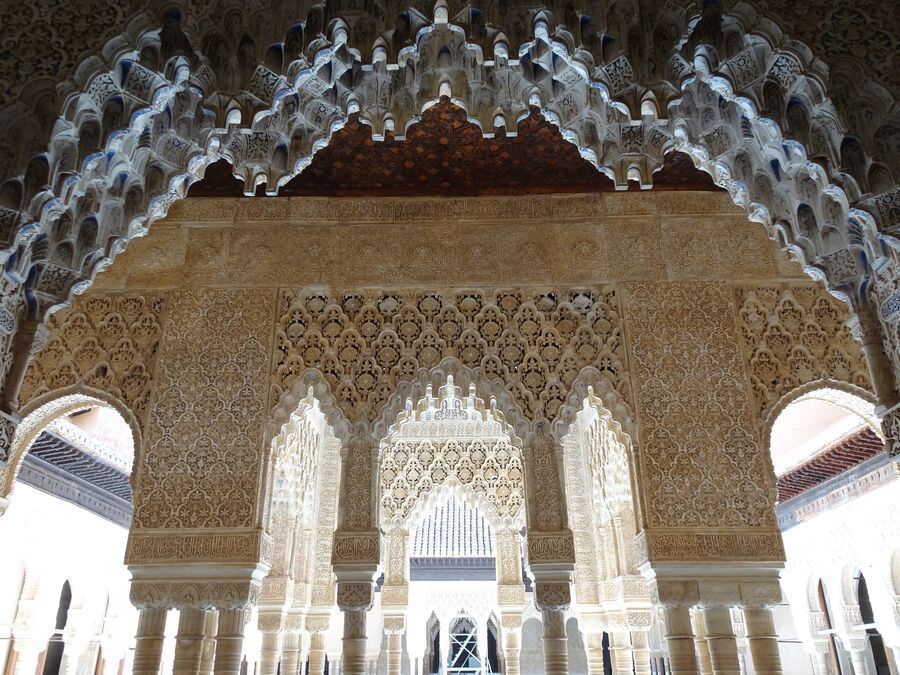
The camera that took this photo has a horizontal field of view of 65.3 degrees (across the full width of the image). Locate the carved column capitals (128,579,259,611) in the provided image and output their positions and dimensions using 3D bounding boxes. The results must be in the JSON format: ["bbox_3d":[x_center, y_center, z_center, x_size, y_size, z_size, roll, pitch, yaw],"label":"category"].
[{"bbox_3d":[-2.037,2.086,5.634,0.940,0.225,0.320,-1,-25,1],"label":"carved column capitals"}]

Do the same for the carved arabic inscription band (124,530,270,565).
[{"bbox_3d":[-1.950,1.670,5.498,1.020,0.241,0.350,0,-25,1],"label":"carved arabic inscription band"}]

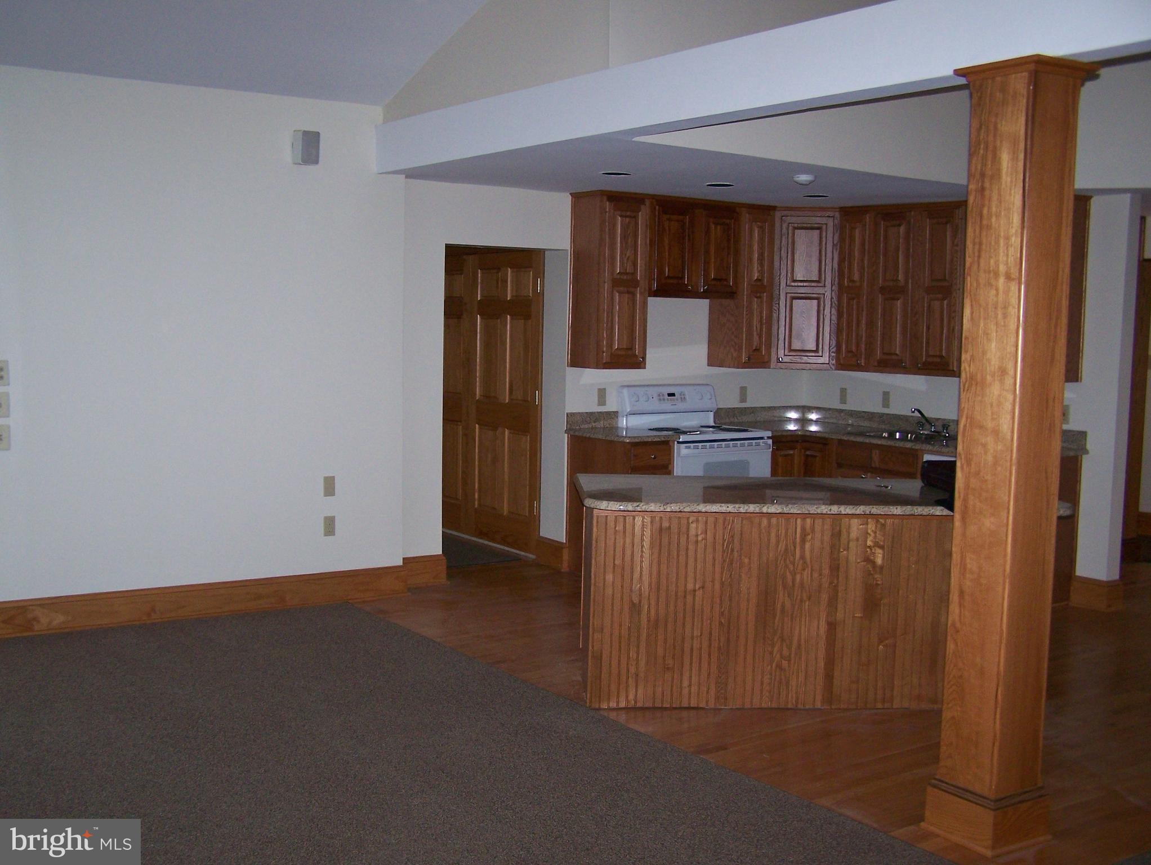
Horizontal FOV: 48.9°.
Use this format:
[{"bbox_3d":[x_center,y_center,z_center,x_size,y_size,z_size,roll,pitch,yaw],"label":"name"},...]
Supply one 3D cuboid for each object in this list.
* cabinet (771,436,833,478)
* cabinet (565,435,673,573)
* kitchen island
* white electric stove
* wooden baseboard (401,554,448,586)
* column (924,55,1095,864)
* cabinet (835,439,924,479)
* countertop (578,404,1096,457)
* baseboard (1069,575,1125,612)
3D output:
[{"bbox_3d":[1.524,0.438,8.721,0.990,0.889,0.904,-2,6,-35],"label":"cabinet"},{"bbox_3d":[0.263,0.474,8.004,0.343,0.889,0.621,-2,6,-35],"label":"cabinet"},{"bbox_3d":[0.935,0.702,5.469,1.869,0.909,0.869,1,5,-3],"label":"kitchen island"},{"bbox_3d":[0.763,0.310,8.240,0.778,1.197,0.727,-2,6,-35],"label":"white electric stove"},{"bbox_3d":[-0.942,0.838,7.651,0.369,0.174,0.030,-2,6,-35],"label":"wooden baseboard"},{"bbox_3d":[1.343,0.087,3.975,0.291,2.414,0.288,-2,6,-35],"label":"column"},{"bbox_3d":[2.137,0.500,8.171,0.626,0.889,0.707,-2,6,-35],"label":"cabinet"},{"bbox_3d":[1.479,0.007,7.759,2.141,0.137,2.343,-2,6,-35],"label":"countertop"},{"bbox_3d":[3.088,0.938,7.478,0.202,0.179,0.227,-2,6,-35],"label":"baseboard"}]

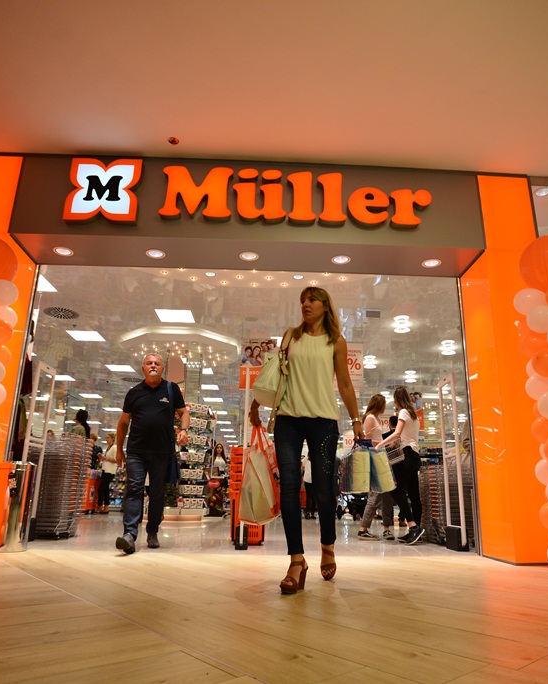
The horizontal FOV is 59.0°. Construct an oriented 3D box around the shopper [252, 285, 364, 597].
[{"bbox_3d":[0.194,0.515,2.926,0.660,1.765,0.560,-1,-17,10],"label":"shopper"}]

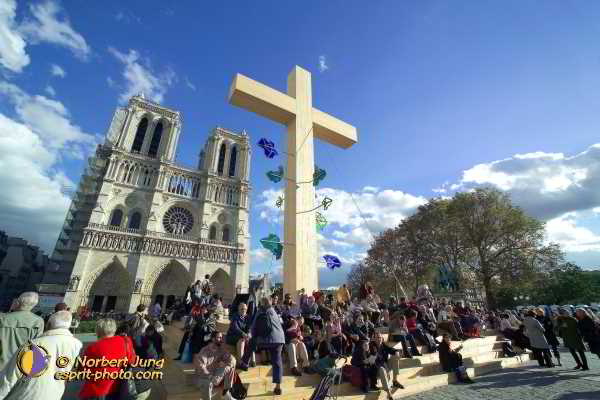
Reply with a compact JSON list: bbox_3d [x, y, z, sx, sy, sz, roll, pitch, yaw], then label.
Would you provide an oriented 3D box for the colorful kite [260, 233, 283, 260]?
[{"bbox_3d":[-1.280,2.088,11.225,0.919,1.165,0.291,3,-23,-7],"label":"colorful kite"}]

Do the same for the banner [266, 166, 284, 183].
[{"bbox_3d":[-1.245,-1.296,12.708,0.851,0.850,0.213,3,-23,-7],"label":"banner"}]

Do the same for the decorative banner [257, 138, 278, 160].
[{"bbox_3d":[-1.651,-2.616,12.700,1.050,0.950,0.350,-7,-24,15],"label":"decorative banner"}]

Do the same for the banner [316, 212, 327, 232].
[{"bbox_3d":[1.104,1.155,12.835,0.477,0.989,0.247,3,-23,-7],"label":"banner"}]

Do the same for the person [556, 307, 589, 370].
[{"bbox_3d":[8.501,4.364,7.933,0.420,1.660,0.500,-13,-26,28],"label":"person"}]

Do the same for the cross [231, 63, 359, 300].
[{"bbox_3d":[0.101,-1.704,13.408,8.124,13.896,0.954,13,-27,-29],"label":"cross"}]

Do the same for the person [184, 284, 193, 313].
[{"bbox_3d":[-5.172,4.860,11.484,0.500,1.700,0.380,13,-26,-27],"label":"person"}]

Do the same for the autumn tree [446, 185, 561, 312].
[{"bbox_3d":[31.187,8.455,41.619,14.000,20.497,13.500,-17,-28,33],"label":"autumn tree"}]

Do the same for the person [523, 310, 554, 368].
[{"bbox_3d":[7.732,4.497,8.198,0.520,1.630,0.420,13,-26,-27],"label":"person"}]

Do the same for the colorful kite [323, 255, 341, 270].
[{"bbox_3d":[1.424,2.825,11.300,0.780,0.700,0.300,7,-24,-15],"label":"colorful kite"}]

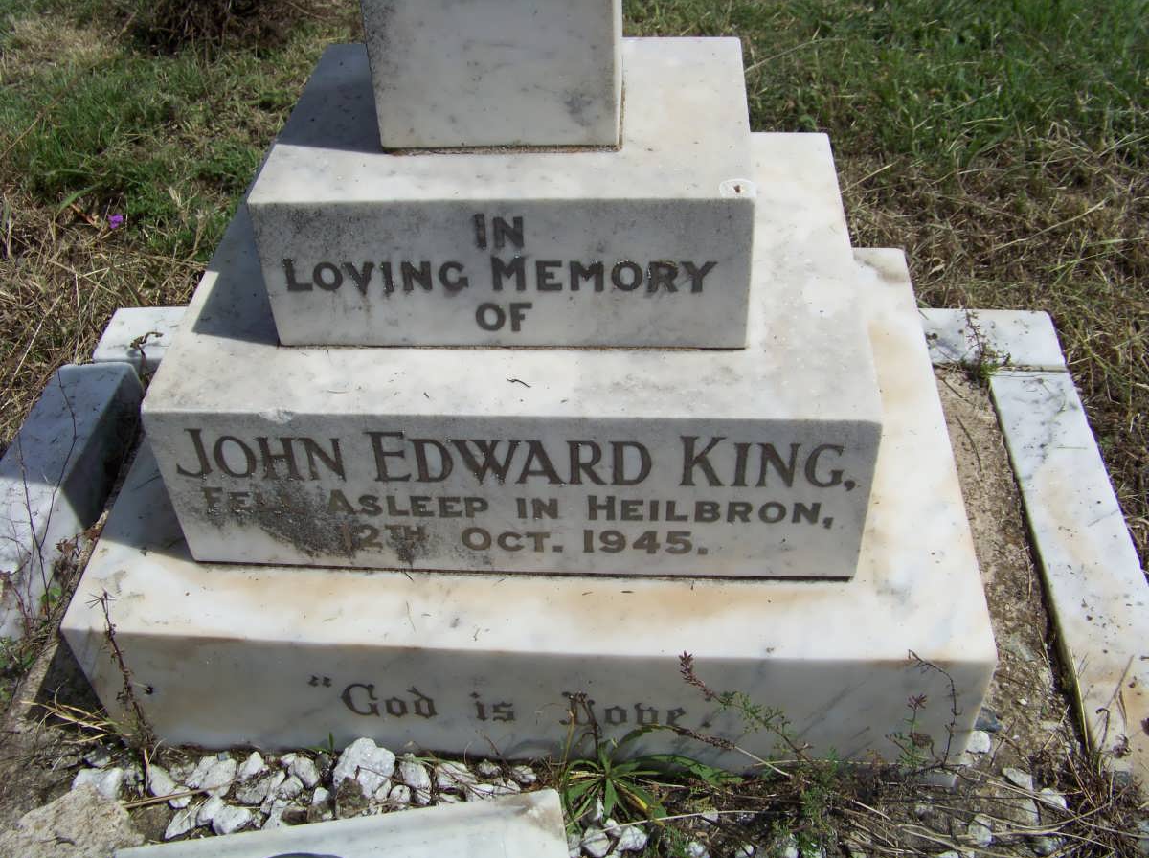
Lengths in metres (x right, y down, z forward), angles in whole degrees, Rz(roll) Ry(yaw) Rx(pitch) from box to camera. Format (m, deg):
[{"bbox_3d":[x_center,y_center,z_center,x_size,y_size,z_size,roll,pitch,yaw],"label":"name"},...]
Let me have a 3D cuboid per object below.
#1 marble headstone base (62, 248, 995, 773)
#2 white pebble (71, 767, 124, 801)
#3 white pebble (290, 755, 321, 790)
[{"bbox_3d":[-0.025,0.048,1.211,0.750,0.180,0.546,1,43,5],"label":"marble headstone base"},{"bbox_3d":[-0.385,0.288,0.966,0.041,0.024,0.028,-3,42,0],"label":"white pebble"},{"bbox_3d":[-0.242,0.308,1.072,0.026,0.020,0.034,1,43,5],"label":"white pebble"}]

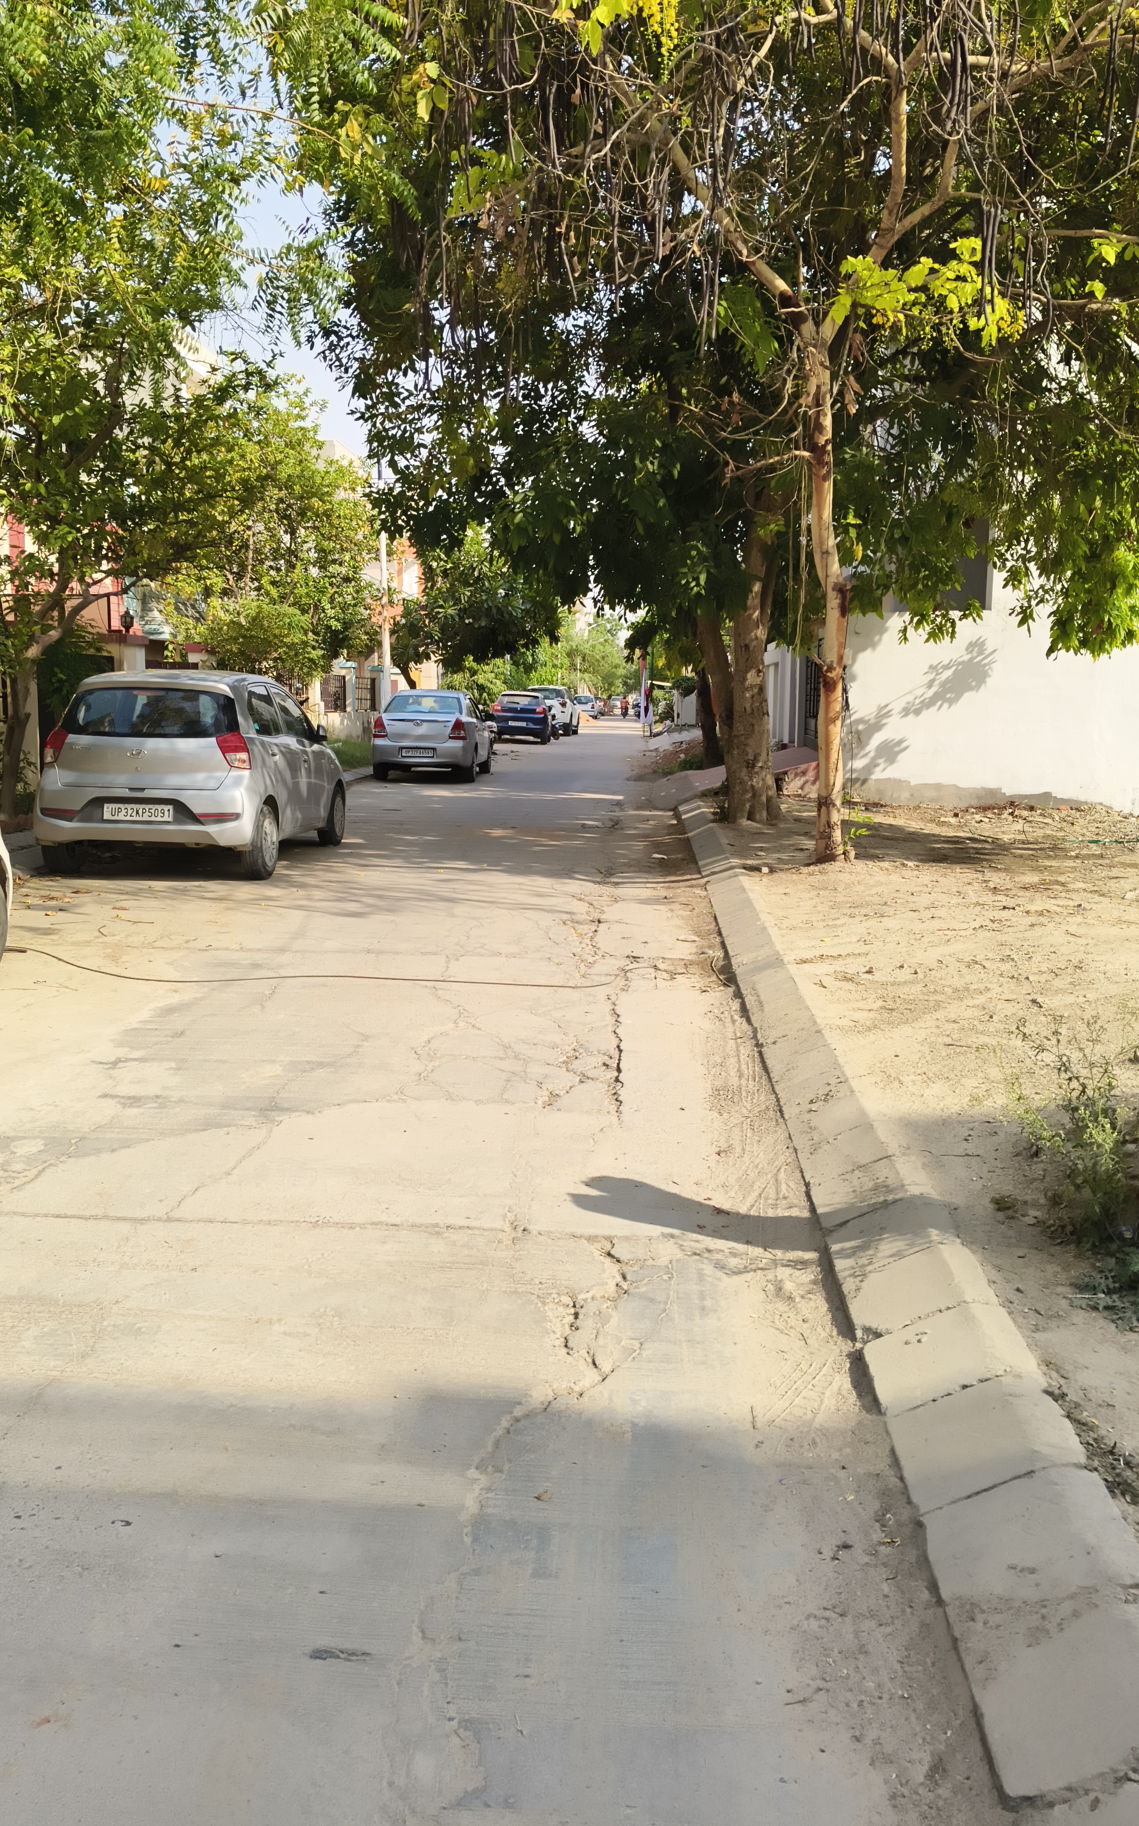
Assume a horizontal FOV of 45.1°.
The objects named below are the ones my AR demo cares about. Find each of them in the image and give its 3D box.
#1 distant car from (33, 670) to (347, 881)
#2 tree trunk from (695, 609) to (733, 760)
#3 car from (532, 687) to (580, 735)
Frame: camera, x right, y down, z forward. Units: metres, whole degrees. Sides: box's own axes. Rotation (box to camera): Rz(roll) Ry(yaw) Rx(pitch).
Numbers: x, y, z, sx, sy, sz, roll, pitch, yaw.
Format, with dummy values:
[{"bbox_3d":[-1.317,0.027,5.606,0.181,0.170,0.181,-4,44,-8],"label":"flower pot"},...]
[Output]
[{"bbox_3d":[-2.960,-1.228,11.368,1.660,1.550,3.620,1,9,3],"label":"distant car"},{"bbox_3d":[1.513,-2.354,14.184,0.330,1.540,0.300,-4,9,1],"label":"tree trunk"},{"bbox_3d":[-0.630,-7.082,48.161,1.820,1.660,4.350,1,9,4],"label":"car"}]

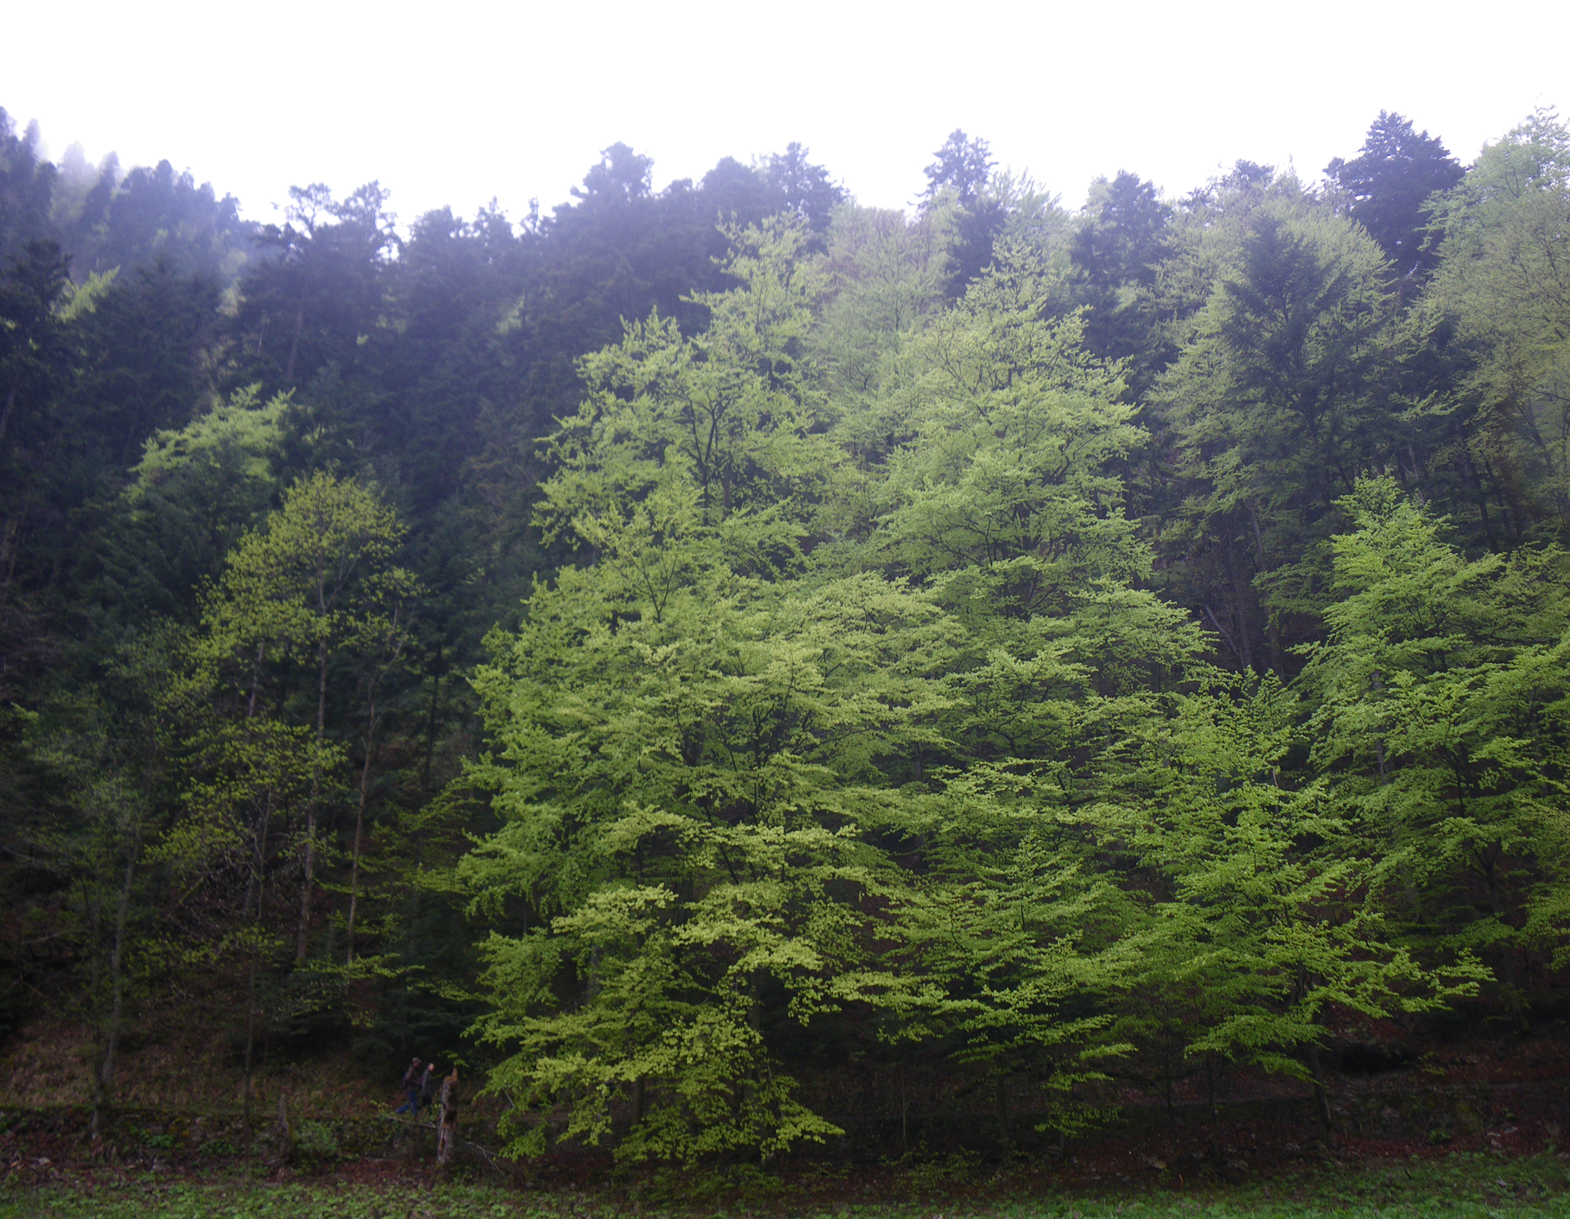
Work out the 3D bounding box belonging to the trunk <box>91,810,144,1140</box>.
[{"bbox_3d":[-16.739,9.010,33.055,0.360,8.020,0.360,-2,-20,0],"label":"trunk"}]

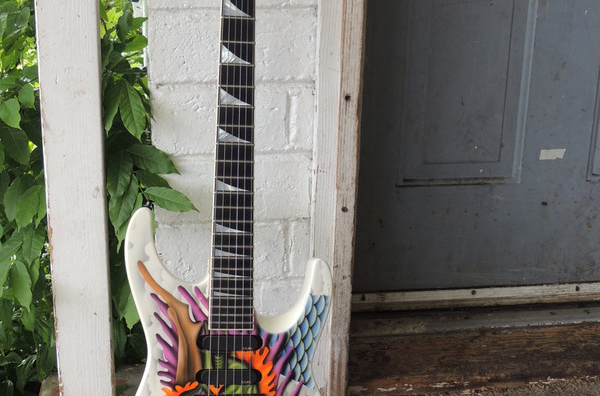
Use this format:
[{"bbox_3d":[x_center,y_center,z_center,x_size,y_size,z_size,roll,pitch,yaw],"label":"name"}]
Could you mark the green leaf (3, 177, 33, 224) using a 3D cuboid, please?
[{"bbox_3d":[-0.472,0.003,1.650,0.043,0.084,0.020,9,12,-16],"label":"green leaf"}]

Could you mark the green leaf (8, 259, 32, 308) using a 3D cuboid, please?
[{"bbox_3d":[-0.460,0.143,1.640,0.034,0.090,0.020,-20,12,-16],"label":"green leaf"}]

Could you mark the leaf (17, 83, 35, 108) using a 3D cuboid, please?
[{"bbox_3d":[-0.460,-0.172,1.680,0.031,0.050,0.020,-25,12,-12],"label":"leaf"}]

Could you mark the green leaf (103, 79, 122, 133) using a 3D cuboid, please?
[{"bbox_3d":[-0.290,-0.143,1.550,0.032,0.097,0.020,10,12,-11],"label":"green leaf"}]

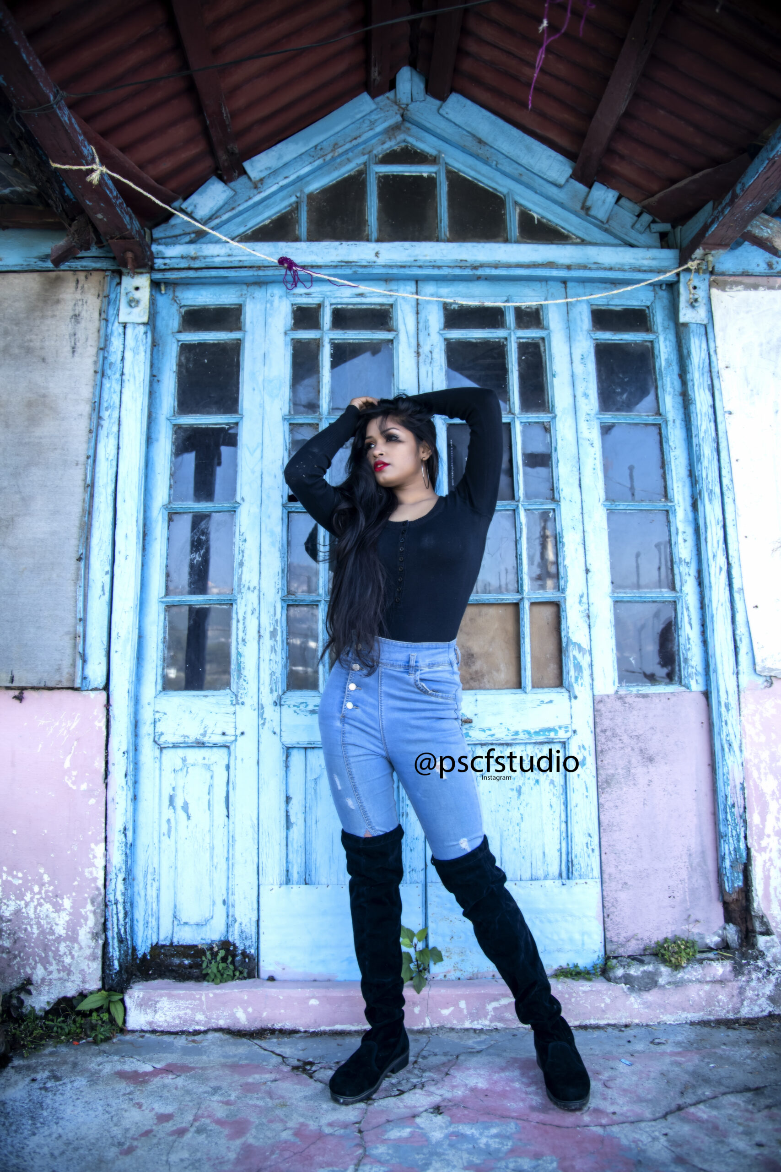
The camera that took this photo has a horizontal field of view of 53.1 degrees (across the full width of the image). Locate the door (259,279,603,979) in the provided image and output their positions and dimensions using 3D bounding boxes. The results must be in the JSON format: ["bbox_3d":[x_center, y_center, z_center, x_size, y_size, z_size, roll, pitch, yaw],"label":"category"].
[{"bbox_3d":[0.101,0.055,2.344,0.952,2.076,0.075,0,-9,-1],"label":"door"}]

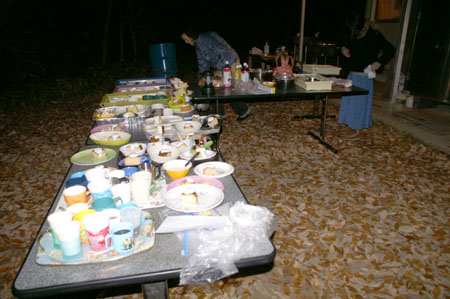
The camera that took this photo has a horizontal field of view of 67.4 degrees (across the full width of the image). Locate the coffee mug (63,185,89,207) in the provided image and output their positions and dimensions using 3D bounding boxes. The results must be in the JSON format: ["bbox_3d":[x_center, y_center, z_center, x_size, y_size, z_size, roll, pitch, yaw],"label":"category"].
[{"bbox_3d":[-0.606,0.203,1.395,0.115,0.078,0.087,0,20,0],"label":"coffee mug"}]

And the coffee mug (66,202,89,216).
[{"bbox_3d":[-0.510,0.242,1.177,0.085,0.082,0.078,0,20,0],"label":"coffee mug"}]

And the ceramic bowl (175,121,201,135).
[{"bbox_3d":[-0.240,-0.141,2.244,0.185,0.038,0.185,0,20,0],"label":"ceramic bowl"}]

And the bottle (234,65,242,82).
[{"bbox_3d":[0.170,-0.913,4.160,0.075,0.230,0.065,0,20,0],"label":"bottle"}]

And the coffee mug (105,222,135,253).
[{"bbox_3d":[-0.341,0.284,1.078,0.092,0.075,0.072,-7,21,-19],"label":"coffee mug"}]

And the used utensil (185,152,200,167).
[{"bbox_3d":[-0.172,0.065,1.643,0.155,0.018,0.030,-44,38,-18],"label":"used utensil"}]

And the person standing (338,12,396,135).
[{"bbox_3d":[1.790,-0.925,4.300,0.600,1.580,0.500,-7,21,-18],"label":"person standing"}]

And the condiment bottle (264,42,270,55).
[{"bbox_3d":[0.845,-1.992,6.660,0.090,0.233,0.070,0,20,0],"label":"condiment bottle"}]

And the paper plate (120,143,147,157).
[{"bbox_3d":[-0.493,0.019,1.831,0.144,0.036,0.144,0,20,0],"label":"paper plate"}]

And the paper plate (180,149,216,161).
[{"bbox_3d":[-0.141,0.035,1.803,0.191,0.026,0.191,0,20,0],"label":"paper plate"}]

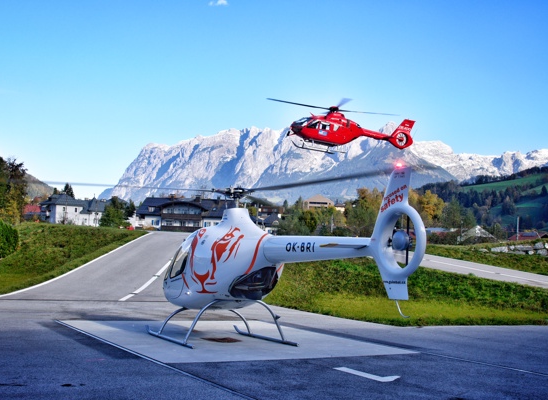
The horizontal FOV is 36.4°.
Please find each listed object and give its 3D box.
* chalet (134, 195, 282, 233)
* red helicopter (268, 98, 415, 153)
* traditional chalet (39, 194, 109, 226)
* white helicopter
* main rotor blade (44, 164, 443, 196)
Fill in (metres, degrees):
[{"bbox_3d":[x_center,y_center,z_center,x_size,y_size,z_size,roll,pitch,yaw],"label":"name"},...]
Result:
[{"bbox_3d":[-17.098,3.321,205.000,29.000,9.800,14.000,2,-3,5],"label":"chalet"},{"bbox_3d":[5.248,-5.302,63.117,12.000,3.500,10.000,7,1,-20],"label":"red helicopter"},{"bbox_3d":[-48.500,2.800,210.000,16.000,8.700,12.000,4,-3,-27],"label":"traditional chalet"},{"bbox_3d":[0.051,0.888,11.219,1.700,2.370,6.300,5,-4,-28],"label":"white helicopter"},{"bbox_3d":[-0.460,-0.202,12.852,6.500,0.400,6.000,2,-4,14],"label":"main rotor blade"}]

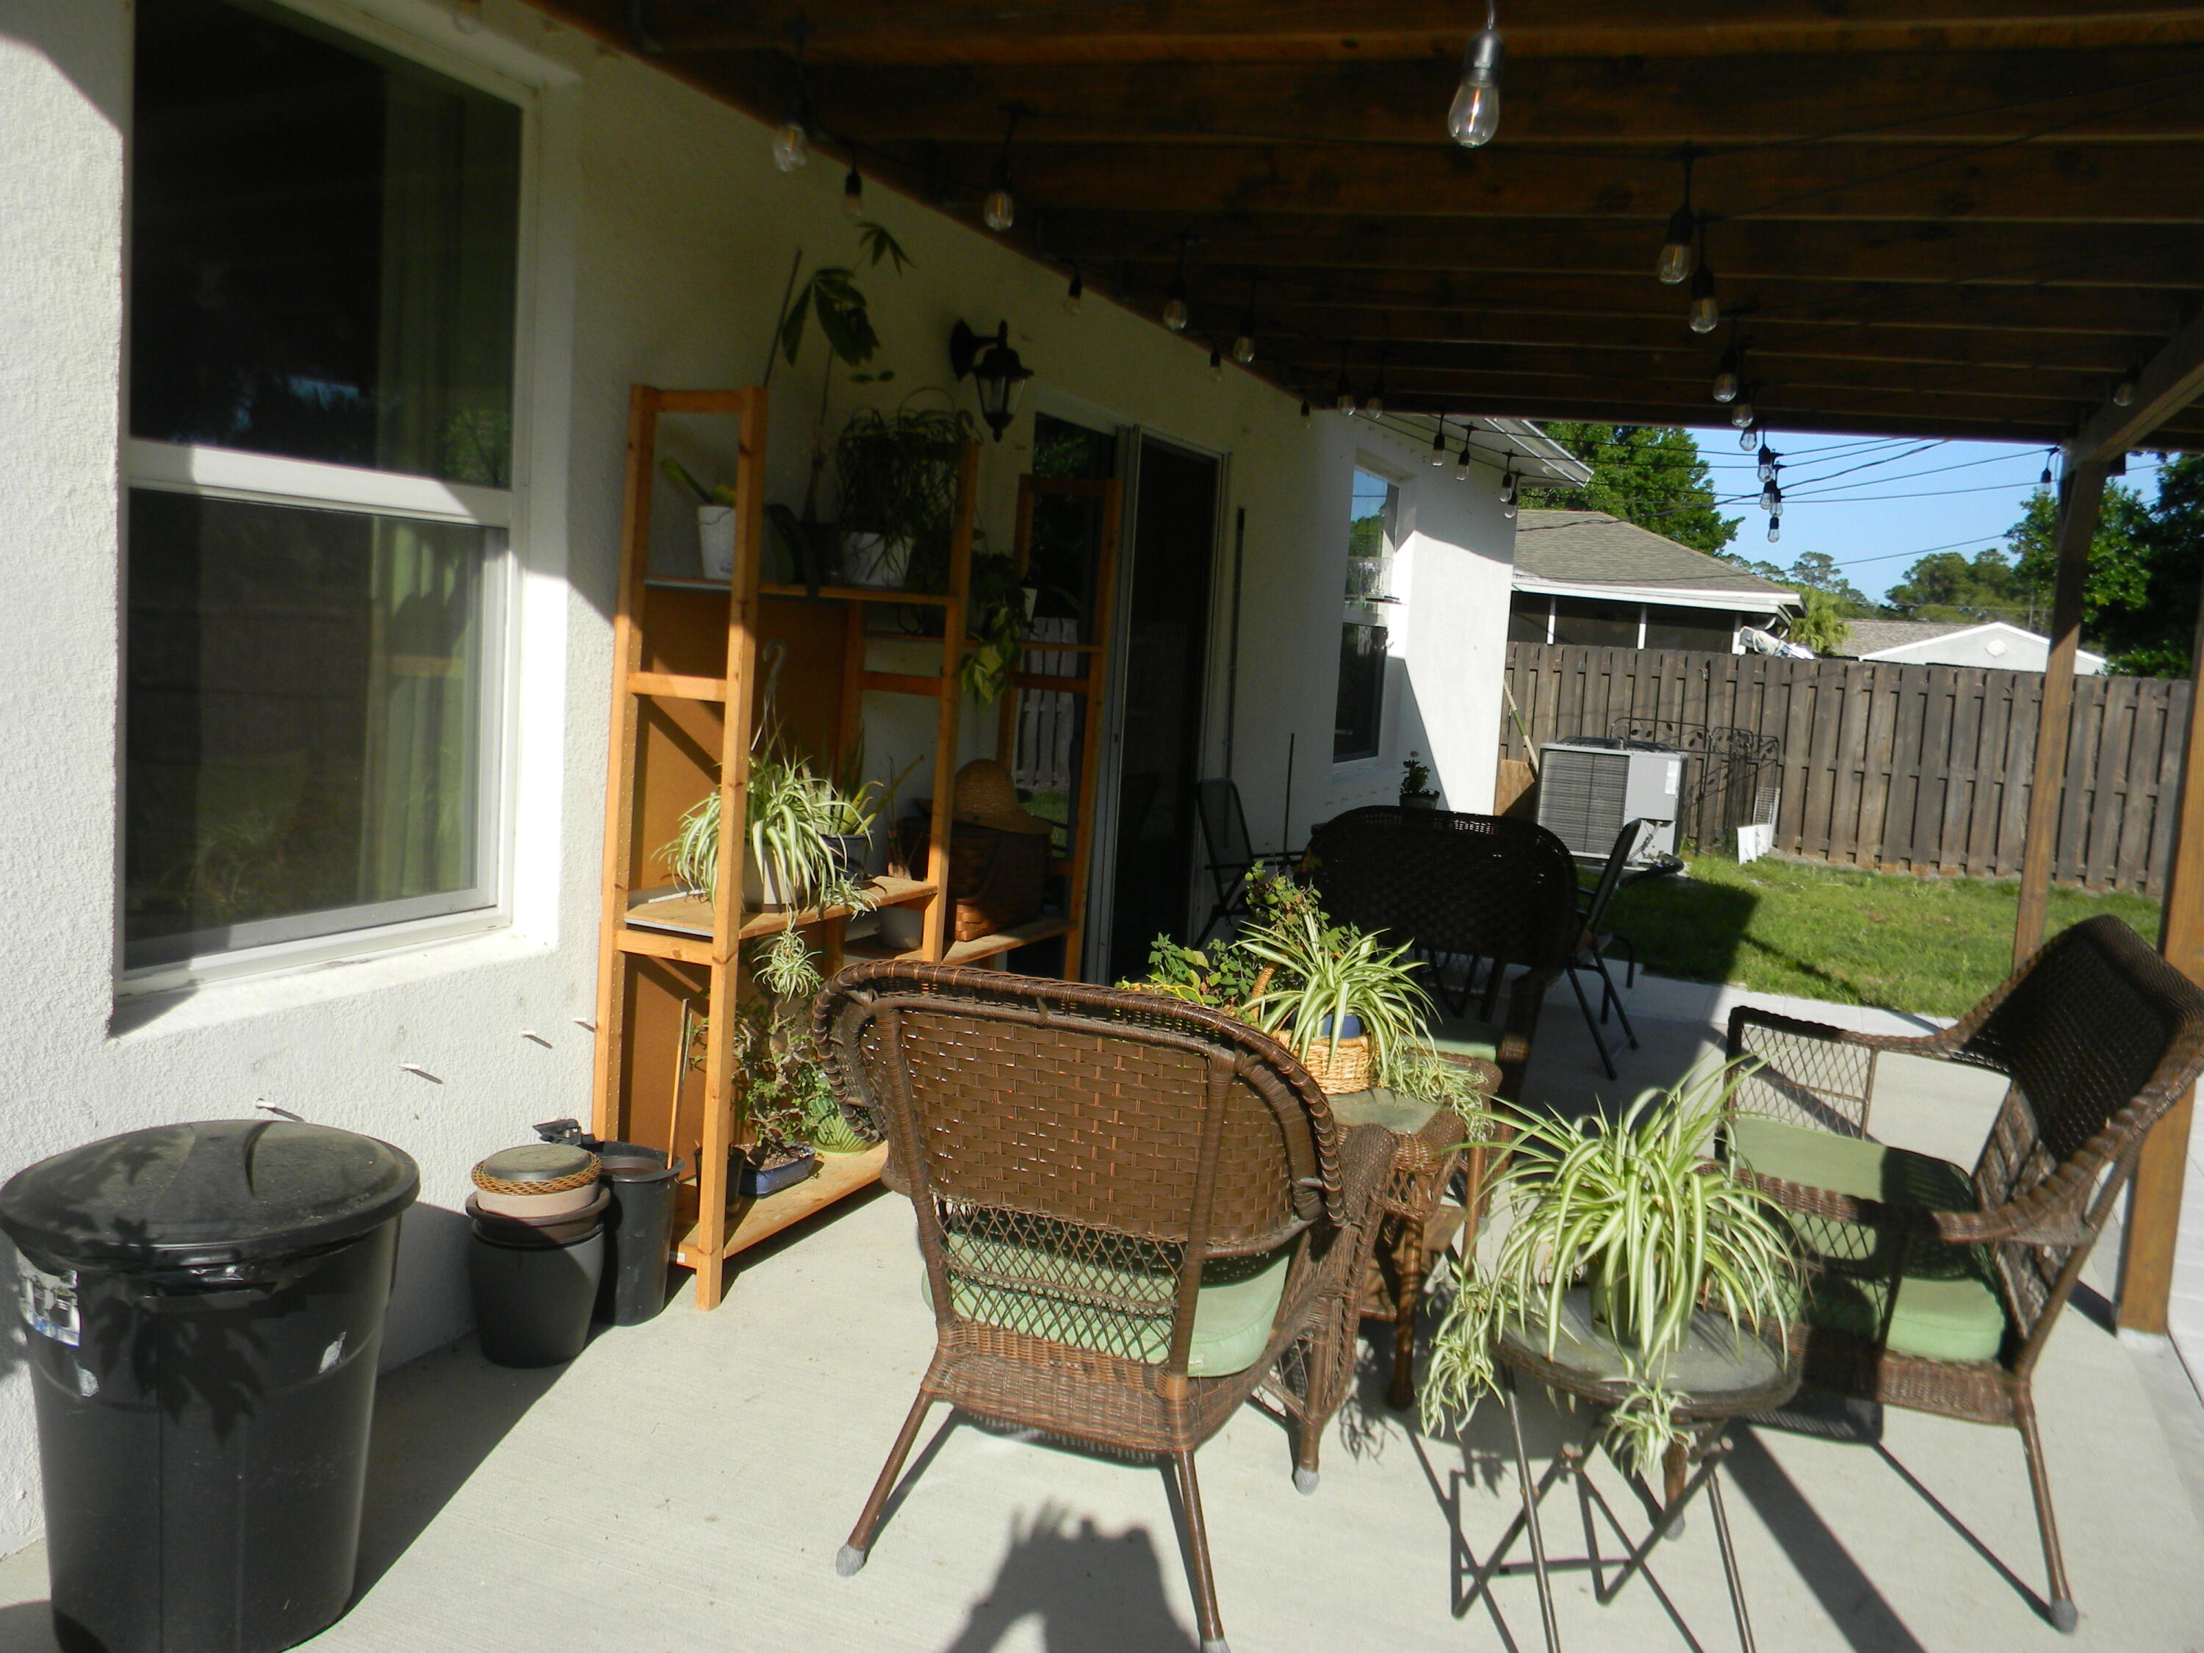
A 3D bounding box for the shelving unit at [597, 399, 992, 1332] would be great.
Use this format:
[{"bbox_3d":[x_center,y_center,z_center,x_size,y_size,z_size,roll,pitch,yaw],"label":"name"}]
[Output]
[{"bbox_3d":[-0.668,0.020,3.877,0.295,1.790,0.890,7,7,23],"label":"shelving unit"}]

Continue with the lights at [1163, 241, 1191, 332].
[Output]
[{"bbox_3d":[0.147,-1.063,3.500,0.046,0.175,0.046,3,6,0],"label":"lights"}]

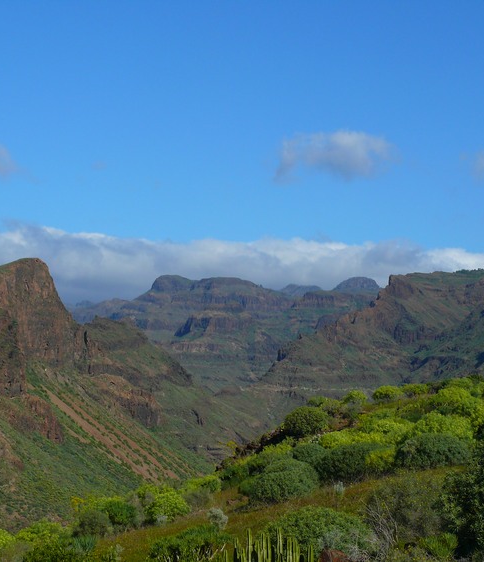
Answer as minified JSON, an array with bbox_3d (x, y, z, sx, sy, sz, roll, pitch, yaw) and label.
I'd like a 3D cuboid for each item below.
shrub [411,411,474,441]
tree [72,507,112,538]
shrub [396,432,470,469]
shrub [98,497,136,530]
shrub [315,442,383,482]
[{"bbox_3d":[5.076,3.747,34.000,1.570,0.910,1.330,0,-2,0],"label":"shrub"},{"bbox_3d":[-3.362,5.417,30.000,0.890,0.650,0.800,0,-2,0],"label":"tree"},{"bbox_3d":[4.327,3.850,30.500,1.680,0.790,1.260,0,-2,0],"label":"shrub"},{"bbox_3d":[-4.112,7.634,44.000,1.245,1.112,1.121,0,-2,0],"label":"shrub"},{"bbox_3d":[2.442,4.122,30.500,1.540,0.880,1.160,0,-2,0],"label":"shrub"}]

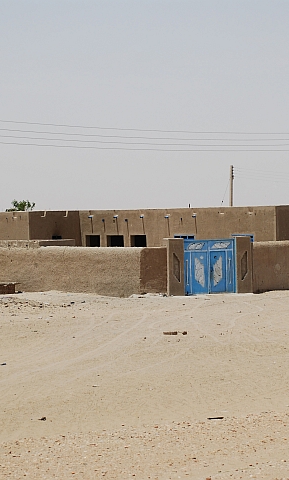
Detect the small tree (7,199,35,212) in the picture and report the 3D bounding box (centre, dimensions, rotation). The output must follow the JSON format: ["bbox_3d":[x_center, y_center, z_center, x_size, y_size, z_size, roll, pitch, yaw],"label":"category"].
[{"bbox_3d":[-8.784,-0.447,107.038,2.600,4.900,2.600,-1,1,0],"label":"small tree"}]

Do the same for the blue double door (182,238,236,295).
[{"bbox_3d":[3.005,1.215,67.319,3.100,2.440,0.150,-2,1,-40],"label":"blue double door"}]

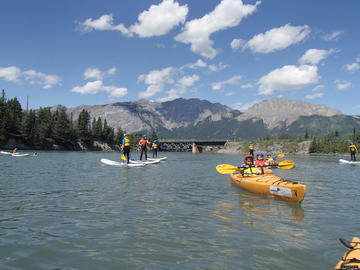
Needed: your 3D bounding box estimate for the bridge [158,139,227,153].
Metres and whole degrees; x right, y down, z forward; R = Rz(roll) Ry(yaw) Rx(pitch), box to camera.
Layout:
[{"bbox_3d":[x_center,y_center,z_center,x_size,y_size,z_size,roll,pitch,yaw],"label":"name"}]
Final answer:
[{"bbox_3d":[4.533,4.863,120.000,29.500,5.100,5.000,0,-3,0],"label":"bridge"}]

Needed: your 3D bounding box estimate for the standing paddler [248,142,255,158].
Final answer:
[{"bbox_3d":[6.771,1.520,27.500,0.580,1.740,0.480,1,-3,-9],"label":"standing paddler"}]

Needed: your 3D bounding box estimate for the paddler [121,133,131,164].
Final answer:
[{"bbox_3d":[-3.069,0.777,16.400,0.500,1.740,0.600,-2,-4,44],"label":"paddler"}]

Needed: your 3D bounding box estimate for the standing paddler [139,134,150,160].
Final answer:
[{"bbox_3d":[-2.328,0.826,19.100,0.700,1.720,0.500,2,-3,-30],"label":"standing paddler"}]

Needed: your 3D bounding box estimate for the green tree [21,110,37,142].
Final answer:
[{"bbox_3d":[-44.742,-2.658,86.000,4.600,10.400,4.600,0,-3,0],"label":"green tree"}]

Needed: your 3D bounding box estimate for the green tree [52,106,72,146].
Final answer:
[{"bbox_3d":[-37.122,-2.843,92.000,5.800,12.300,5.800,0,-3,0],"label":"green tree"}]

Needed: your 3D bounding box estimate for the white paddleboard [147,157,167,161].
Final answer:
[{"bbox_3d":[-1.933,2.078,24.800,0.780,0.200,3.100,3,-4,-37],"label":"white paddleboard"}]

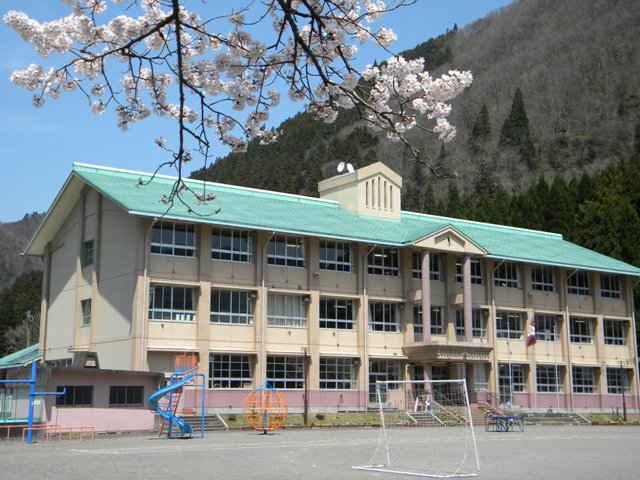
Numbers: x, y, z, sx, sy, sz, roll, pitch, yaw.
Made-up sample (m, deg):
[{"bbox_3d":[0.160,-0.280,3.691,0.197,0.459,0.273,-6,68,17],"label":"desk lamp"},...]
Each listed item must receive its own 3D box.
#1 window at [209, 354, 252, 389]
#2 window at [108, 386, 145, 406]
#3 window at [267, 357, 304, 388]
[{"bbox_3d":[-5.578,8.124,53.605,3.027,2.105,0.200,7,-13,-31],"label":"window"},{"bbox_3d":[-10.293,8.295,46.210,1.951,1.046,0.180,7,-13,-31],"label":"window"},{"bbox_3d":[-2.253,8.498,55.605,3.002,2.069,0.200,7,-13,-31],"label":"window"}]

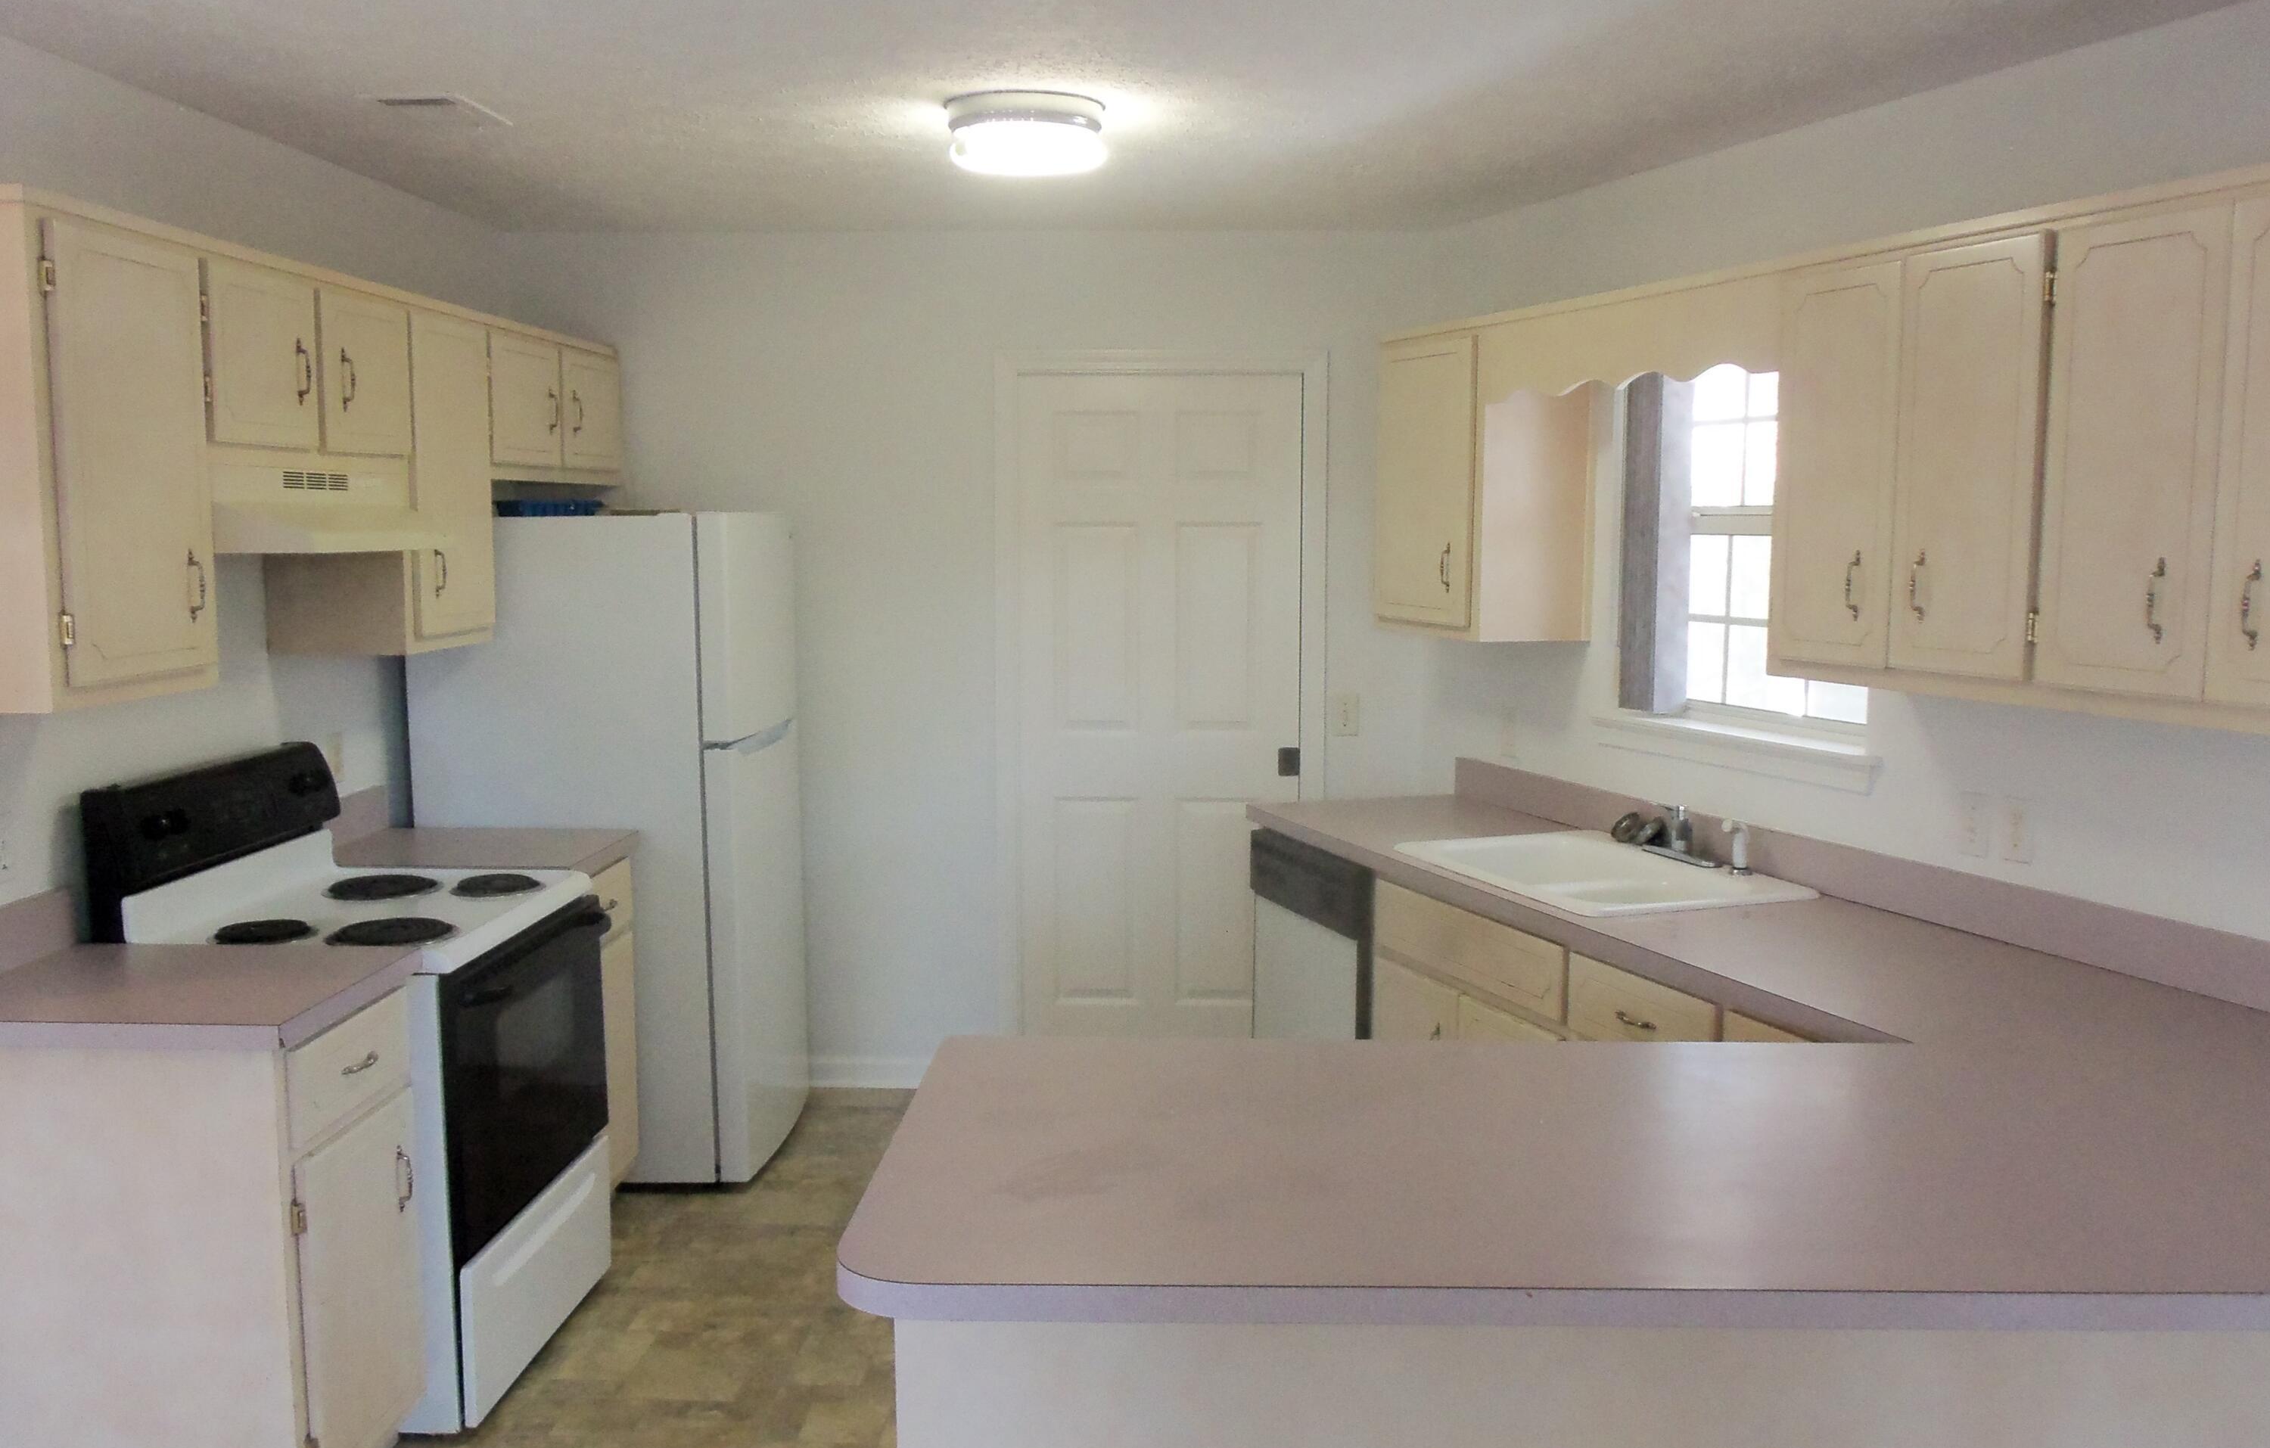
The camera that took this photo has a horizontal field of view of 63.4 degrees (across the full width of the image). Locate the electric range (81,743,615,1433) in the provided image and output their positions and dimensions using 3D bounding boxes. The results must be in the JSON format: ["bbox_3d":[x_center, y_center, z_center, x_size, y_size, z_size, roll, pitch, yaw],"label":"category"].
[{"bbox_3d":[-1.495,0.672,3.638,0.697,1.192,0.773,0,6,3],"label":"electric range"}]

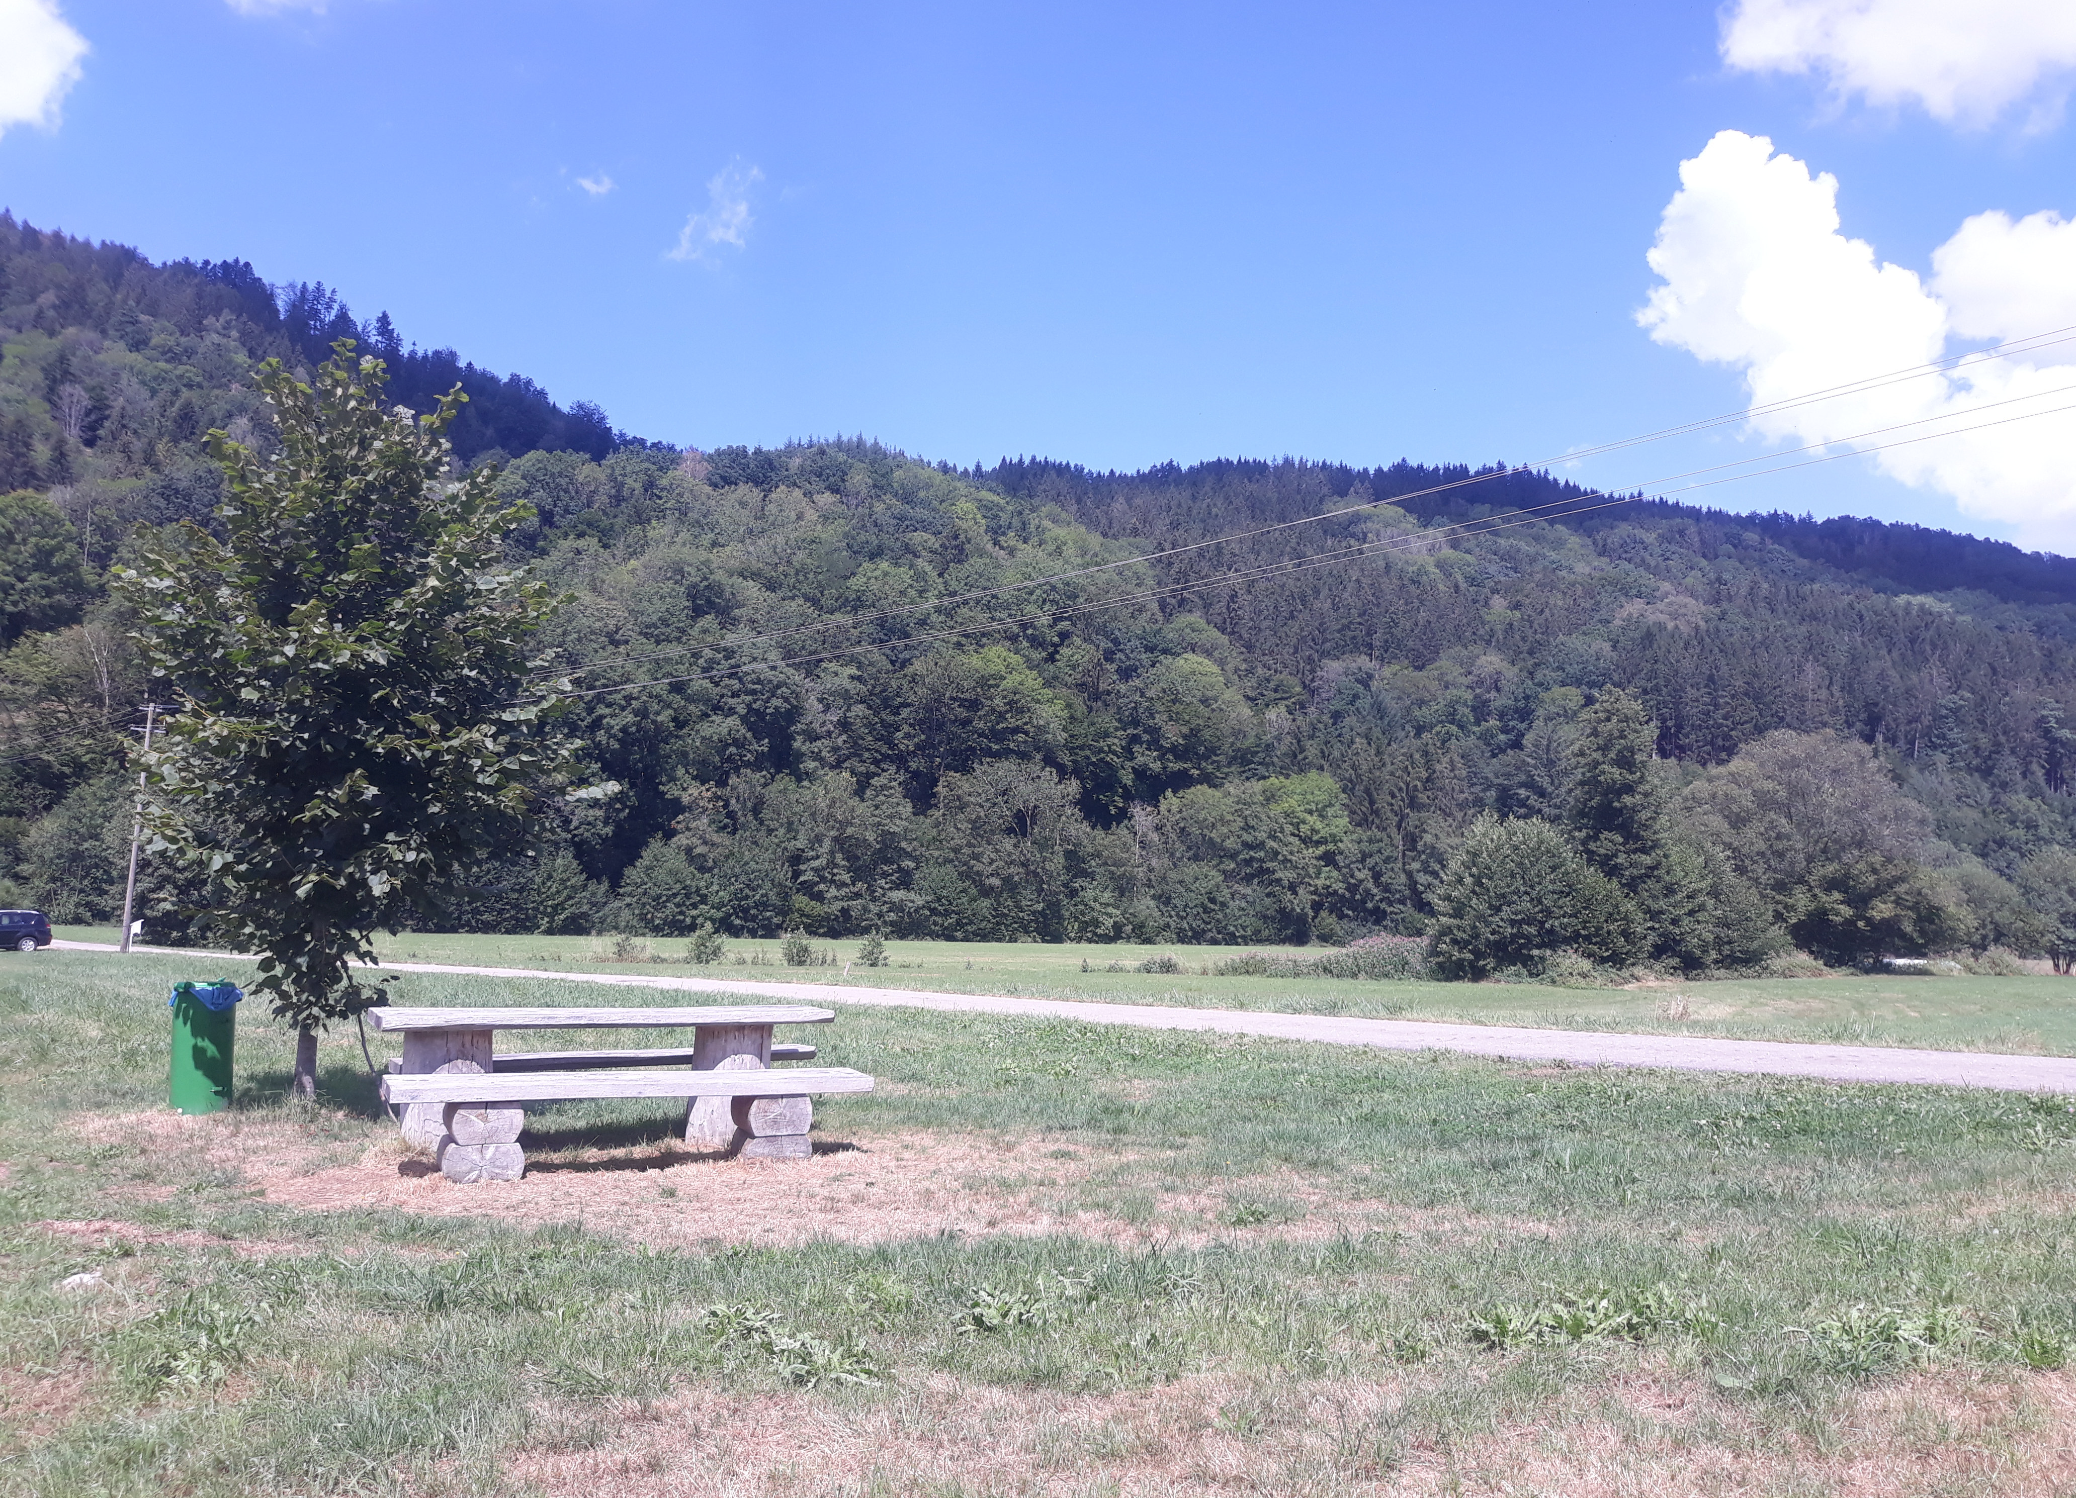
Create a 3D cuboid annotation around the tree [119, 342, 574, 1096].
[{"bbox_3d":[-4.892,-0.271,11.452,3.208,5.375,3.000,1,-5,0],"label":"tree"}]

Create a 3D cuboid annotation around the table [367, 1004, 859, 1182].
[{"bbox_3d":[-2.400,1.868,9.159,2.519,0.761,1.836,4,-6,-26],"label":"table"}]

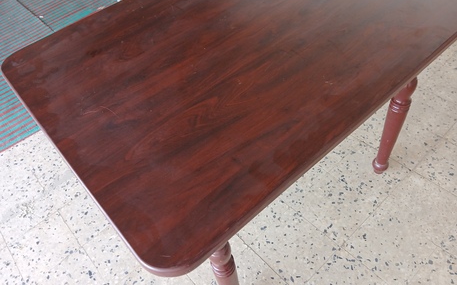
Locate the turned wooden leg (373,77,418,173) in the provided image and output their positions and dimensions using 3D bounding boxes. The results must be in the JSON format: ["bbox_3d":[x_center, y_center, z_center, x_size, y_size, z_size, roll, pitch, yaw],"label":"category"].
[{"bbox_3d":[0.628,-0.110,1.255,0.070,0.720,0.070,-37,54,-22],"label":"turned wooden leg"}]

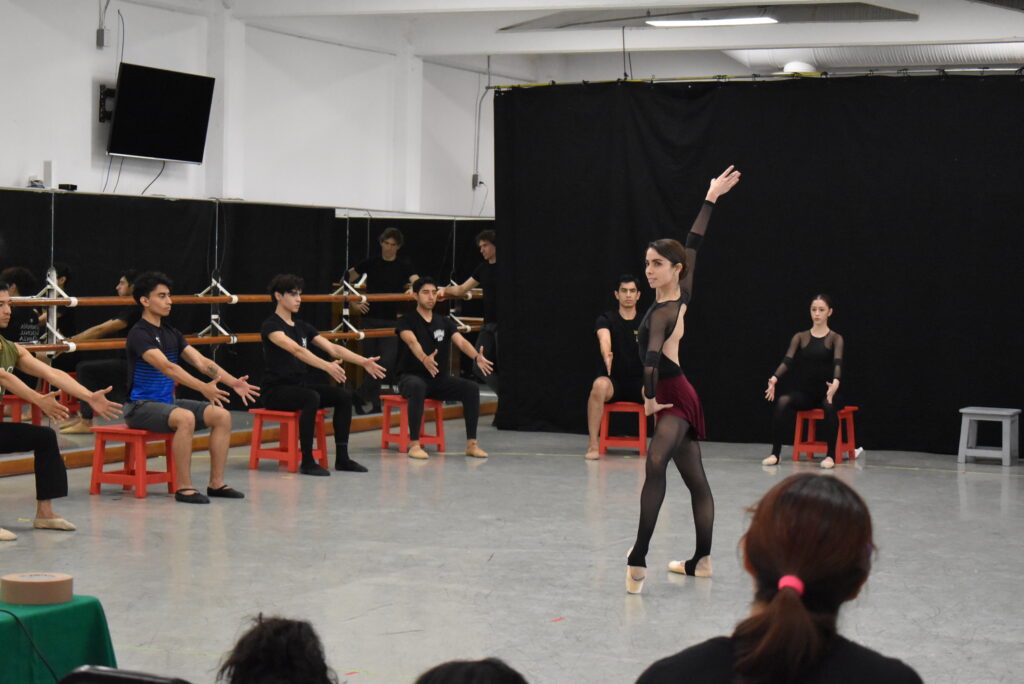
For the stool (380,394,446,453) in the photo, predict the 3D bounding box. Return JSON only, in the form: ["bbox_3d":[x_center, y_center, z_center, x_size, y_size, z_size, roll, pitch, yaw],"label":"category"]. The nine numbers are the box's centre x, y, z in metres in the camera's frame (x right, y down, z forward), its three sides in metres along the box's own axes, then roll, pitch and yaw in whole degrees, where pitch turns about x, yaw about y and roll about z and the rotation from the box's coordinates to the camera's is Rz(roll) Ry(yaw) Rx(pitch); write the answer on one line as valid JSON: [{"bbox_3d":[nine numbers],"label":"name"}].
[{"bbox_3d":[-0.738,0.611,16.591,0.360,0.392,0.395,0,2,-32],"label":"stool"}]

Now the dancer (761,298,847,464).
[{"bbox_3d":[2.190,0.271,16.193,0.540,1.230,0.760,2,2,24],"label":"dancer"}]

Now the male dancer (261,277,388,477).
[{"bbox_3d":[-1.307,0.205,14.778,0.820,1.310,0.520,2,2,34],"label":"male dancer"}]

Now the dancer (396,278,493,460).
[{"bbox_3d":[-0.537,0.172,16.221,0.600,1.300,0.780,0,2,-25],"label":"dancer"}]

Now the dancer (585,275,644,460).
[{"bbox_3d":[0.871,0.182,16.427,0.620,1.340,0.740,1,2,-7],"label":"dancer"}]

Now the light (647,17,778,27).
[{"bbox_3d":[1.730,-2.777,19.200,1.180,0.070,0.280,2,2,24],"label":"light"}]

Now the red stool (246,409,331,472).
[{"bbox_3d":[-1.501,0.660,14.971,0.375,0.400,0.375,2,2,31],"label":"red stool"}]

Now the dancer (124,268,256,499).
[{"bbox_3d":[-1.918,0.255,13.000,0.810,1.315,0.550,2,2,28],"label":"dancer"}]

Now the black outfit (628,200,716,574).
[{"bbox_3d":[0.692,0.221,9.713,0.410,1.690,0.550,1,2,10],"label":"black outfit"}]

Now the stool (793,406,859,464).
[{"bbox_3d":[2.281,0.670,16.213,0.395,0.392,0.360,2,2,25],"label":"stool"}]

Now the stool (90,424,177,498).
[{"bbox_3d":[-2.238,0.705,13.182,0.395,0.392,0.360,2,2,25],"label":"stool"}]

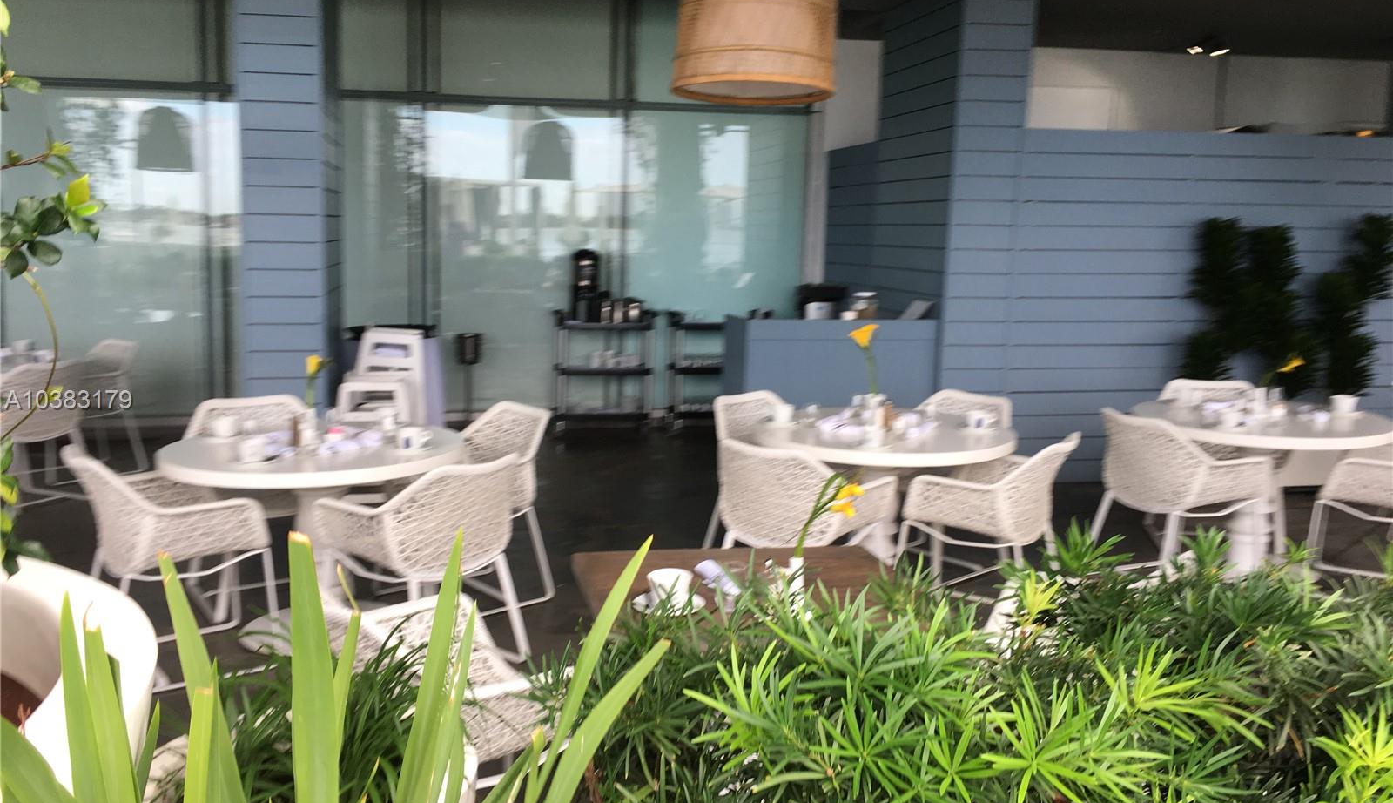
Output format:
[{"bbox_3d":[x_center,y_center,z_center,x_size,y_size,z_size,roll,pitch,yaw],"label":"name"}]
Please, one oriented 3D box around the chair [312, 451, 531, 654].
[{"bbox_3d":[-1.003,0.572,4.300,0.610,0.820,0.640,7,11,37],"label":"chair"}]

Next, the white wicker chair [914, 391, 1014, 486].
[{"bbox_3d":[1.144,0.381,5.514,0.621,0.808,0.606,9,12,43],"label":"white wicker chair"}]

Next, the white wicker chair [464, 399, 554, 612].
[{"bbox_3d":[-0.970,0.440,5.014,0.621,0.808,0.606,9,12,43],"label":"white wicker chair"}]

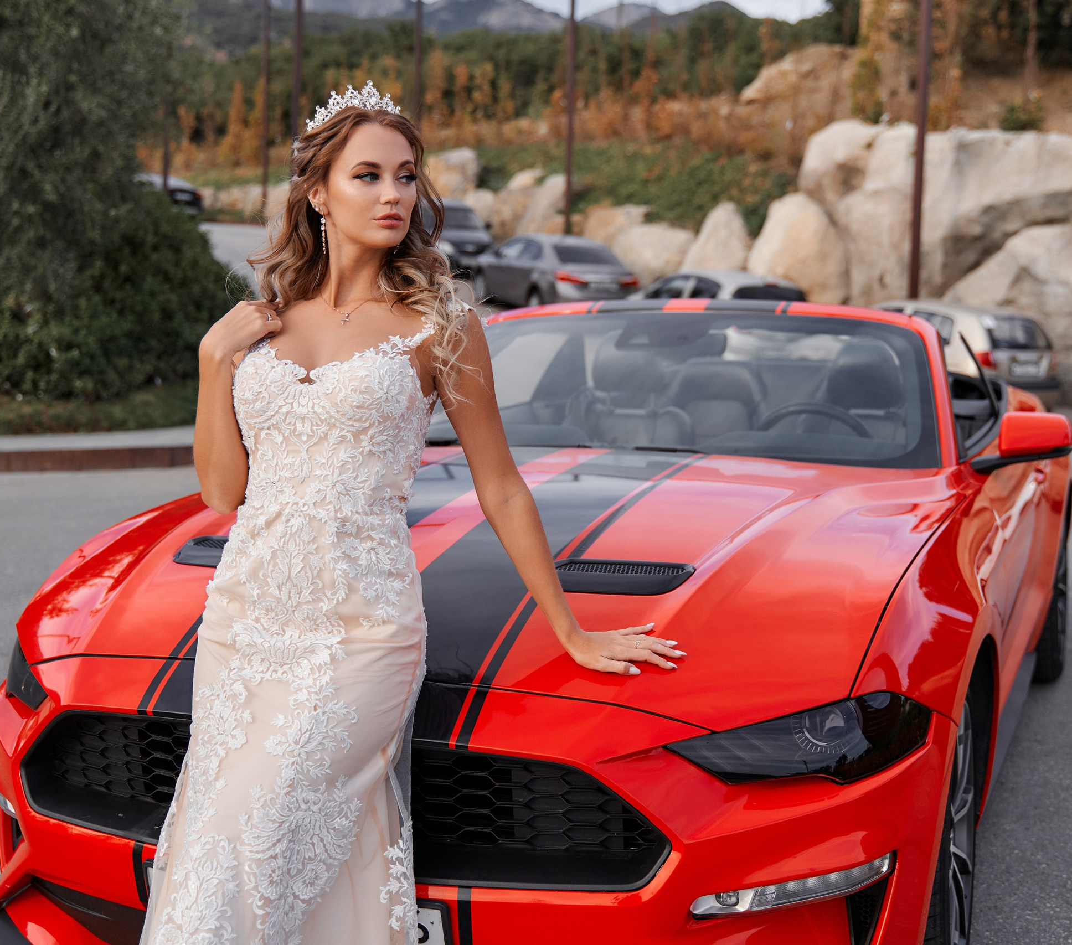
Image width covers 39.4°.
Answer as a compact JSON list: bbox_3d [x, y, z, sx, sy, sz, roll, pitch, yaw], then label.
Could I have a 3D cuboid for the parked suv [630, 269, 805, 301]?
[{"bbox_3d":[2.700,-2.670,25.100,1.720,1.470,4.200,-1,12,-28],"label":"parked suv"}]

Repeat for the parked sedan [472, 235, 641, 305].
[{"bbox_3d":[0.274,-3.679,28.118,1.776,1.465,4.620,0,11,-24],"label":"parked sedan"}]

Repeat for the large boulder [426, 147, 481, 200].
[{"bbox_3d":[-2.300,-8.100,41.000,1.650,1.650,1.500,1,5,-3],"label":"large boulder"}]

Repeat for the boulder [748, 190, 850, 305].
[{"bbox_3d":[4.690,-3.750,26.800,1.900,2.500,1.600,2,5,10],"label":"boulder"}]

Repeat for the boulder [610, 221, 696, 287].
[{"bbox_3d":[2.430,-4.300,30.800,1.850,1.750,1.500,2,5,4],"label":"boulder"}]

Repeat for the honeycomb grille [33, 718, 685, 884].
[{"bbox_3d":[-0.355,0.491,2.326,1.170,0.215,0.160,1,6,22],"label":"honeycomb grille"}]

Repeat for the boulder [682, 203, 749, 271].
[{"bbox_3d":[3.470,-4.100,29.000,1.450,2.300,1.300,2,5,7],"label":"boulder"}]

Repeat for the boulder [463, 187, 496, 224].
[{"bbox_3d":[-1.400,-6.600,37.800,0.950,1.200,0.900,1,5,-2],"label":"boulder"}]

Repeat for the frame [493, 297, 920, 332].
[{"bbox_3d":[0.439,-0.447,4.251,1.270,0.100,0.200,1,6,22],"label":"frame"}]

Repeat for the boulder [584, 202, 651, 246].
[{"bbox_3d":[1.643,-4.813,30.200,1.500,1.200,1.200,2,6,18],"label":"boulder"}]

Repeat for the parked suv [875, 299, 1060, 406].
[{"bbox_3d":[5.050,-1.530,20.200,1.680,1.490,3.850,-4,9,-37],"label":"parked suv"}]

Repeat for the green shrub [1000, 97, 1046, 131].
[{"bbox_3d":[7.900,-5.790,24.300,0.760,0.600,0.700,3,6,17],"label":"green shrub"}]

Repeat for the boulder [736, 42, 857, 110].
[{"bbox_3d":[6.329,-9.439,36.000,2.900,1.750,2.200,2,6,18],"label":"boulder"}]

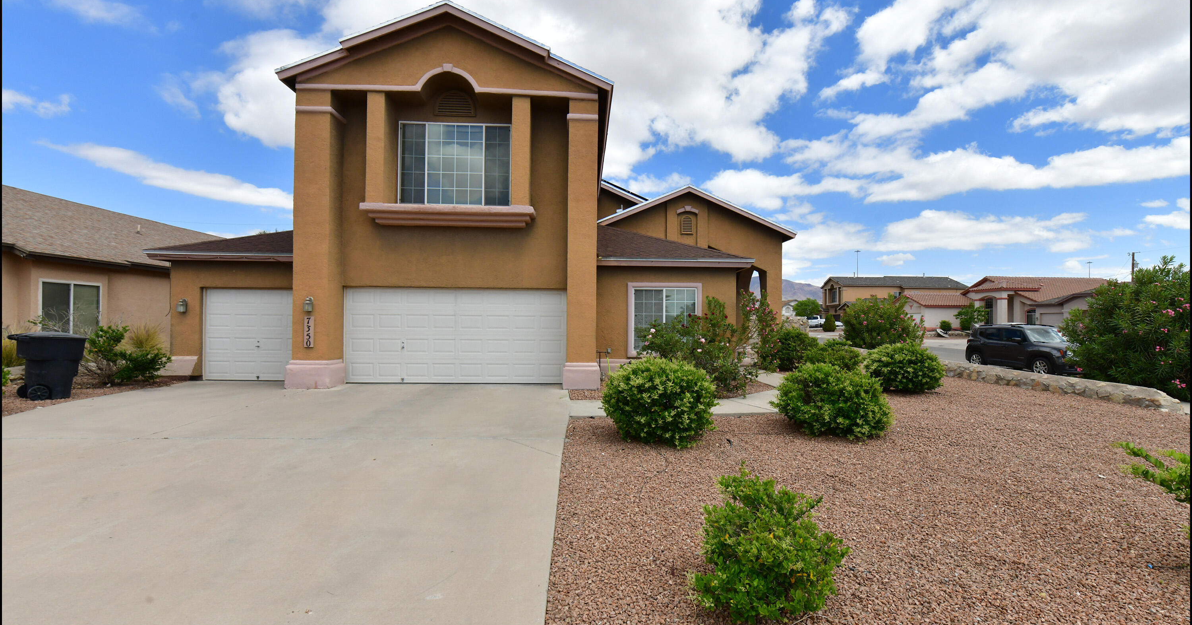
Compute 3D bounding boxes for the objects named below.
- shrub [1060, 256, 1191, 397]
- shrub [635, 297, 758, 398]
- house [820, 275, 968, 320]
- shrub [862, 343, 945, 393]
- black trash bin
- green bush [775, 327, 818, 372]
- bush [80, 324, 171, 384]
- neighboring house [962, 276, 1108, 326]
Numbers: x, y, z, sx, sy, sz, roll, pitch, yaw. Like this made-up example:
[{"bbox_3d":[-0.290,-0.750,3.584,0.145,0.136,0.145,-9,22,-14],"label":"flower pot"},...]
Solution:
[{"bbox_3d":[11.150,0.270,10.000,2.800,3.000,2.700,0,0,0],"label":"shrub"},{"bbox_3d":[2.150,0.640,10.450,2.450,2.050,1.600,1,-1,-3],"label":"shrub"},{"bbox_3d":[45.500,-1.500,76.000,17.000,8.200,14.000,1,-1,-3],"label":"house"},{"bbox_3d":[6.750,1.190,10.950,1.530,1.080,1.500,1,-1,-3],"label":"shrub"},{"bbox_3d":[-9.750,0.945,8.820,0.720,1.150,0.900,0,-1,30],"label":"black trash bin"},{"bbox_3d":[5.830,1.070,14.500,1.280,1.270,1.250,1,-1,-3],"label":"green bush"},{"bbox_3d":[-10.150,0.900,10.800,1.450,1.300,1.300,1,-1,-3],"label":"bush"},{"bbox_3d":[45.000,-1.200,51.000,12.000,5.900,10.500,0,0,-5],"label":"neighboring house"}]

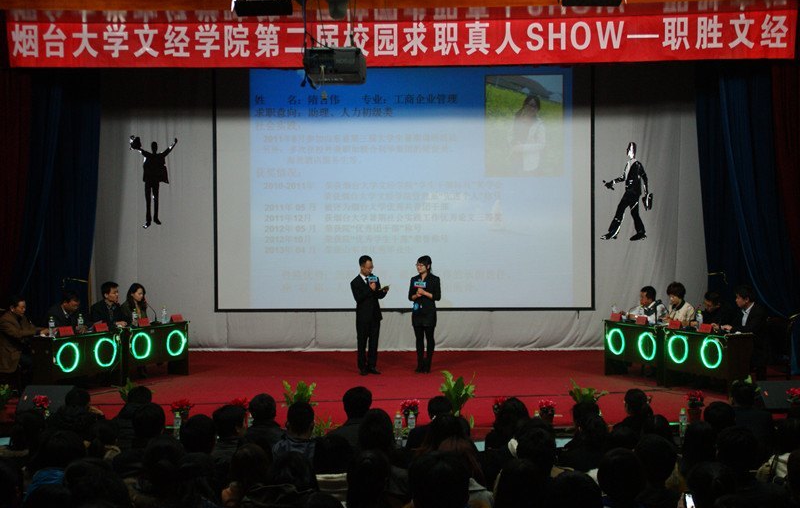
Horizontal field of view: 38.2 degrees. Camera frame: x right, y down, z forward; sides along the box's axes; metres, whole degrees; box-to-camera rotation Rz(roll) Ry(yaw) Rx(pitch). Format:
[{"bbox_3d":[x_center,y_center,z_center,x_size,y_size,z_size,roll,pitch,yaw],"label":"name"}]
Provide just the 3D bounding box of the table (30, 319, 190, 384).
[{"bbox_3d":[-3.890,1.405,15.680,0.400,0.760,2.850,0,1,25],"label":"table"}]

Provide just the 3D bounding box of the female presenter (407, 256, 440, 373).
[{"bbox_3d":[0.365,0.883,16.850,0.440,1.710,0.310,0,1,22],"label":"female presenter"}]

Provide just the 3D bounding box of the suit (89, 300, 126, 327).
[{"bbox_3d":[-4.128,0.984,16.256,0.420,0.660,0.470,1,3,35],"label":"suit"}]

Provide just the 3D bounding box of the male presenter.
[{"bbox_3d":[-0.434,0.898,17.000,0.470,1.740,0.370,-1,1,-36],"label":"male presenter"}]

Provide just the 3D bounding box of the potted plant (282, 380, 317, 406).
[{"bbox_3d":[-1.122,1.663,12.863,0.380,0.510,0.360,0,2,0],"label":"potted plant"}]

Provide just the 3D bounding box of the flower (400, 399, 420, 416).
[{"bbox_3d":[0.115,1.743,12.817,0.210,0.280,0.200,0,2,0],"label":"flower"}]

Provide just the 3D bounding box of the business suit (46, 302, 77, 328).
[{"bbox_3d":[-4.572,0.985,15.612,0.420,0.660,0.470,1,3,35],"label":"business suit"}]

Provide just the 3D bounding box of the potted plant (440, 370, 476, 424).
[{"bbox_3d":[0.613,1.514,12.100,0.360,0.570,0.360,0,1,0],"label":"potted plant"}]

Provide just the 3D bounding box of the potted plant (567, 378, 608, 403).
[{"bbox_3d":[1.975,1.541,12.100,0.420,0.520,0.400,0,1,0],"label":"potted plant"}]

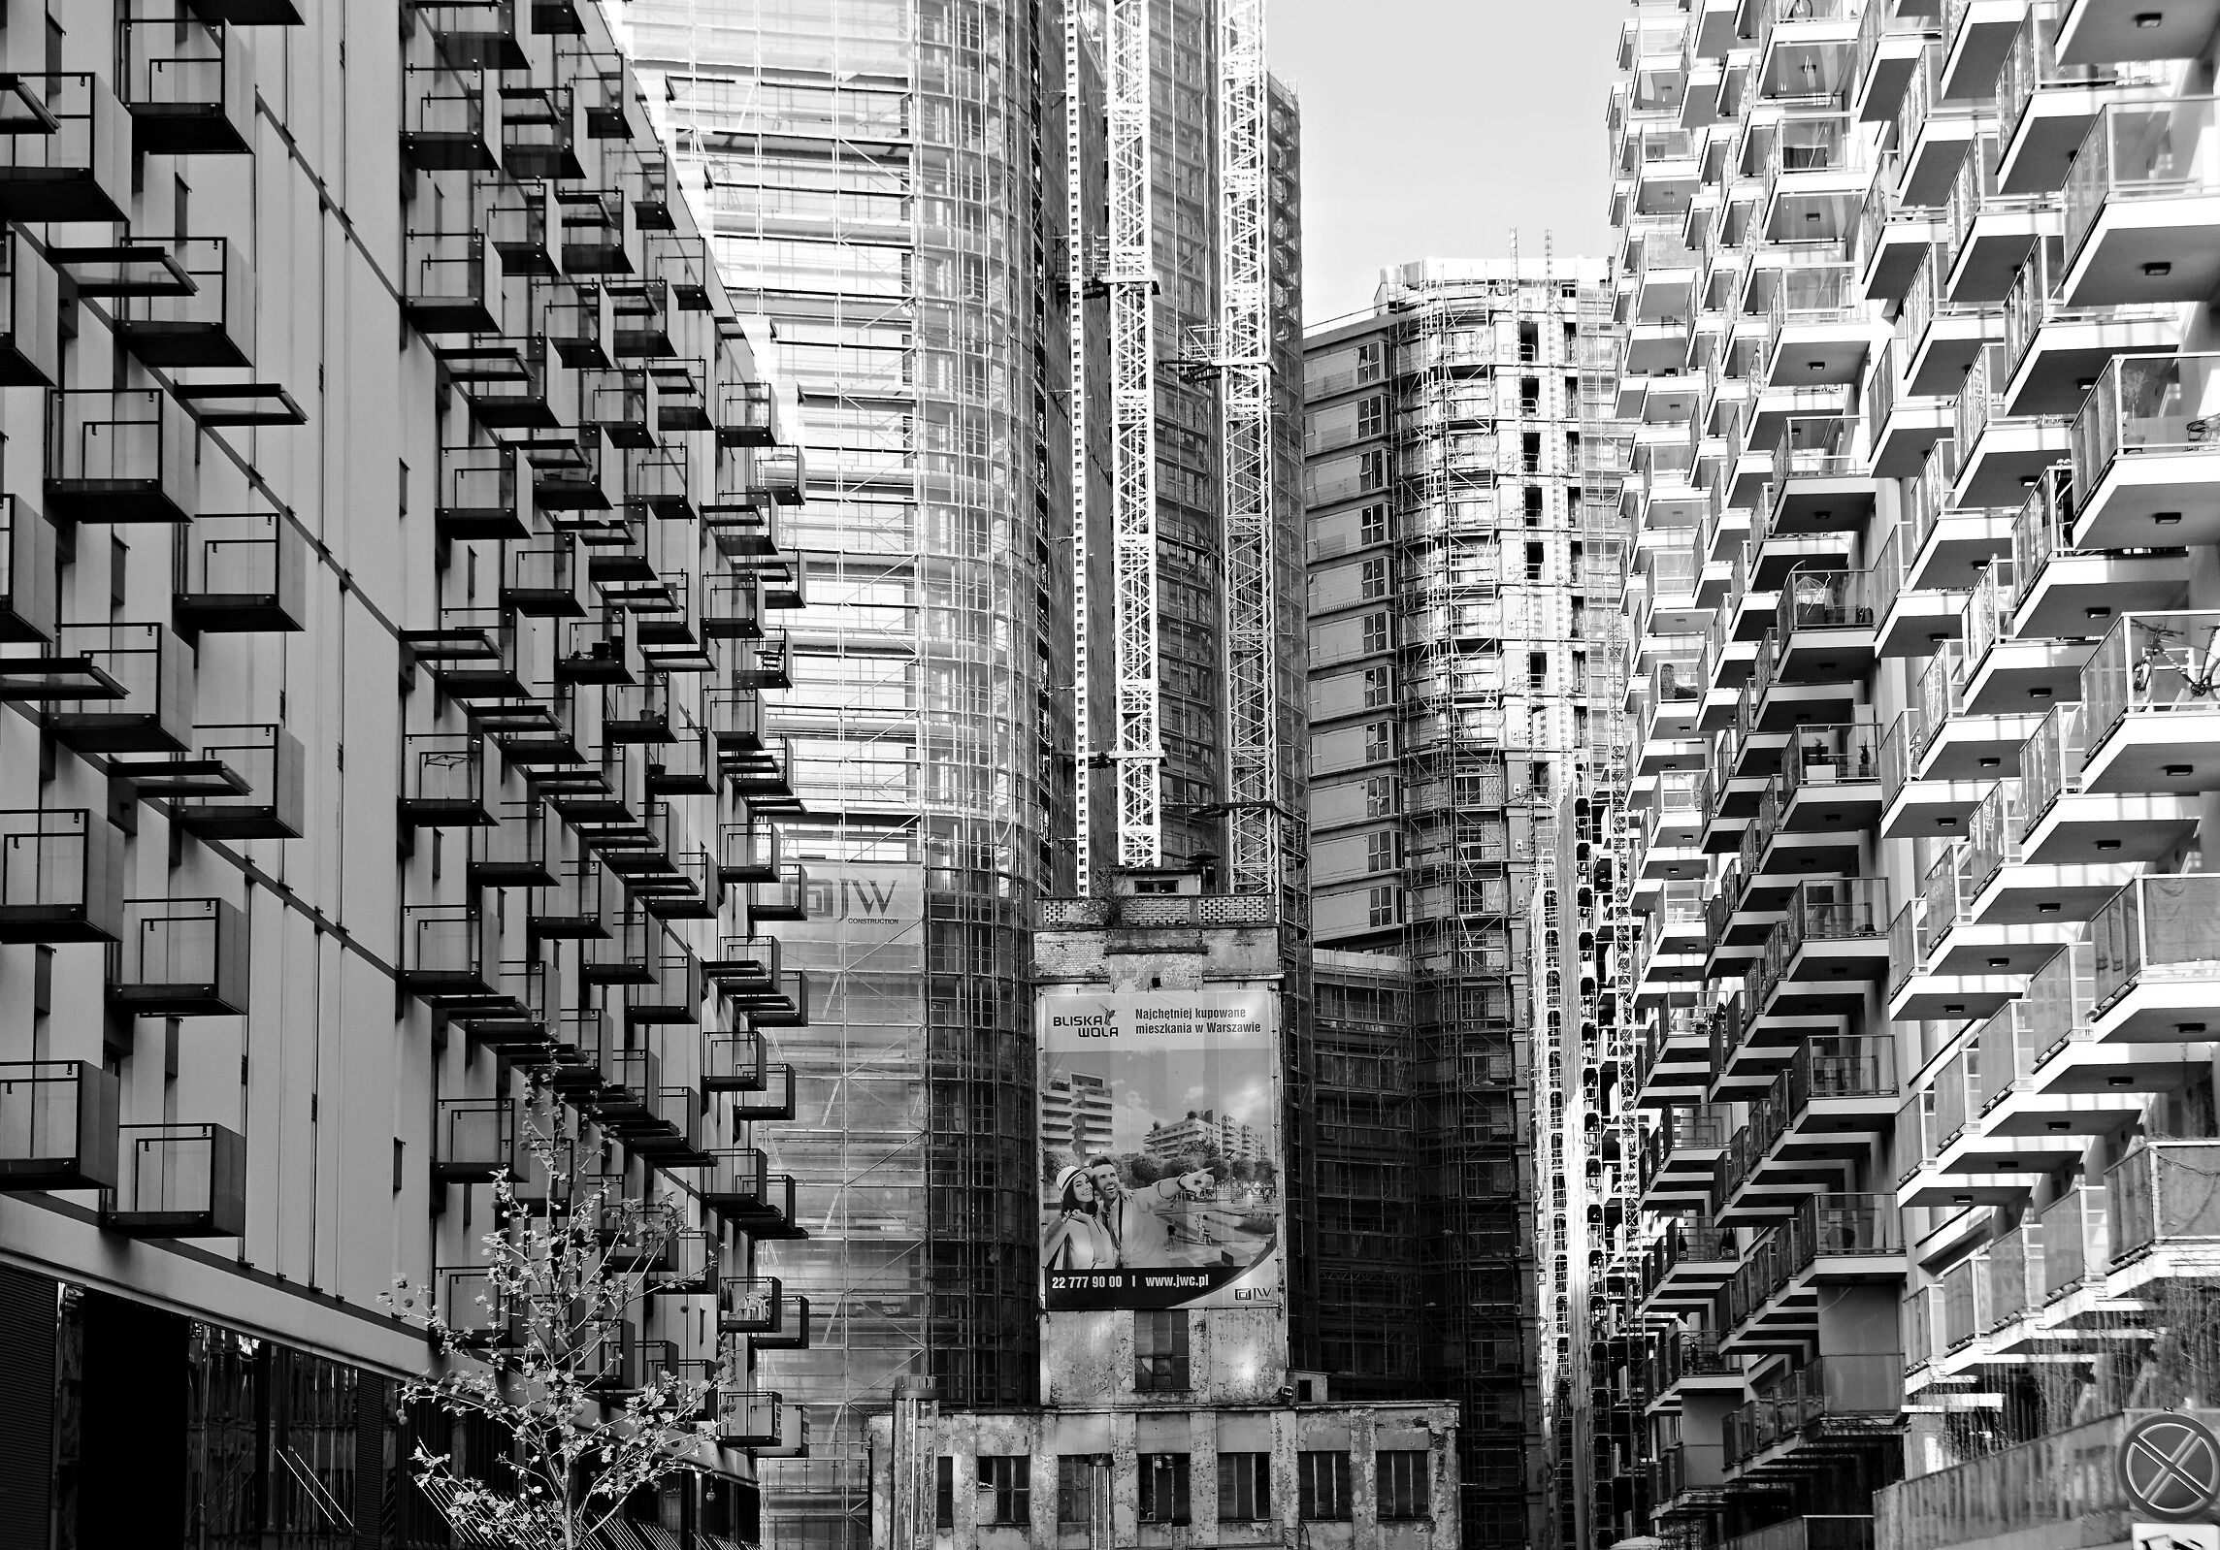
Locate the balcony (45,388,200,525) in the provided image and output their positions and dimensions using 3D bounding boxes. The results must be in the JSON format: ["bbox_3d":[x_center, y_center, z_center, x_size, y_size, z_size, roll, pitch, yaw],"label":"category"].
[{"bbox_3d":[-11.961,-3.840,64.193,1.407,1.264,1.828,-1,-9,2],"label":"balcony"}]

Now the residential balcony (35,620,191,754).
[{"bbox_3d":[-11.926,-1.031,63.783,1.407,1.264,1.828,-1,-9,2],"label":"residential balcony"}]

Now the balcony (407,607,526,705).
[{"bbox_3d":[-10.992,-2.117,93.330,1.407,1.264,1.828,-1,-9,2],"label":"balcony"}]

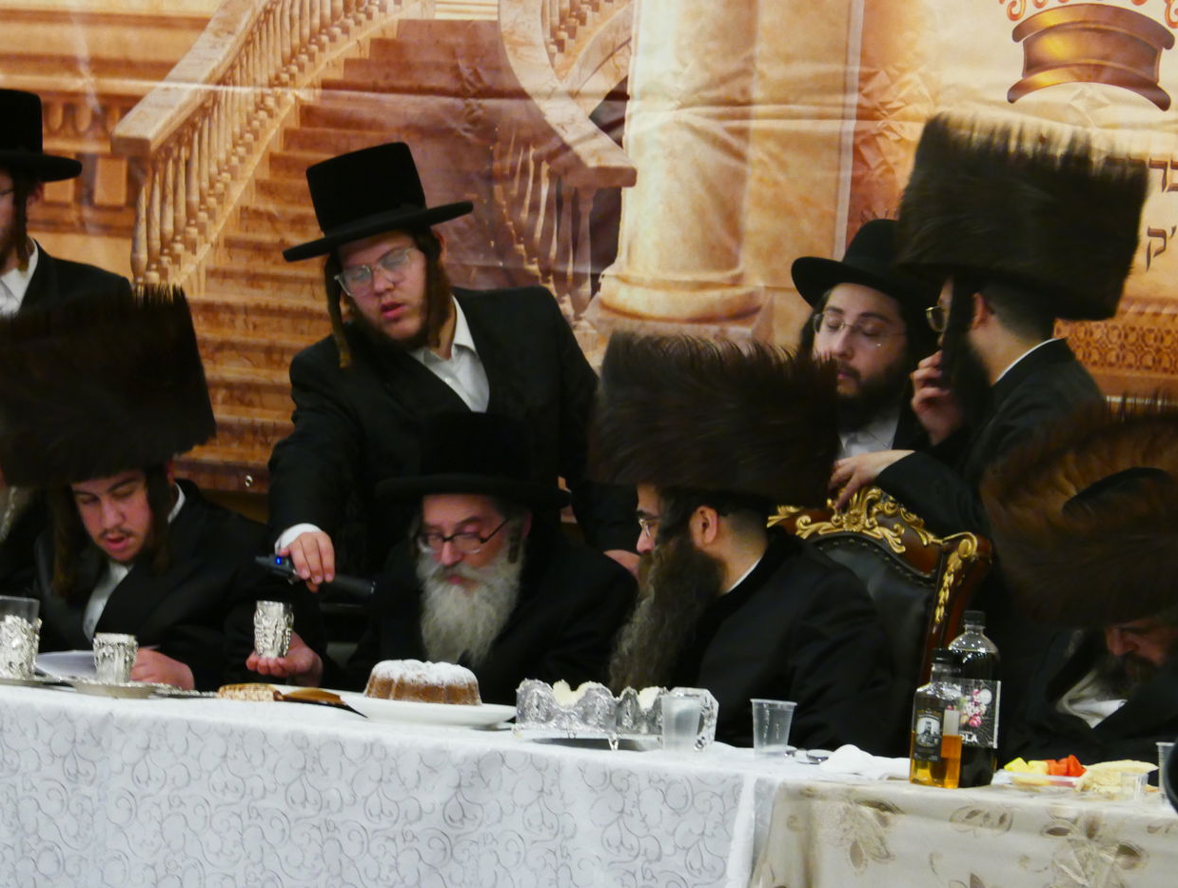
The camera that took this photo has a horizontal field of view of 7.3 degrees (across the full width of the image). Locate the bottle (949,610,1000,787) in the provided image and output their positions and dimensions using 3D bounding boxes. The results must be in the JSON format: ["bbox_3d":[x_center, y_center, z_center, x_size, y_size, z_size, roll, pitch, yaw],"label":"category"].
[{"bbox_3d":[0.618,0.408,14.893,0.083,0.280,0.083,4,1,0],"label":"bottle"}]

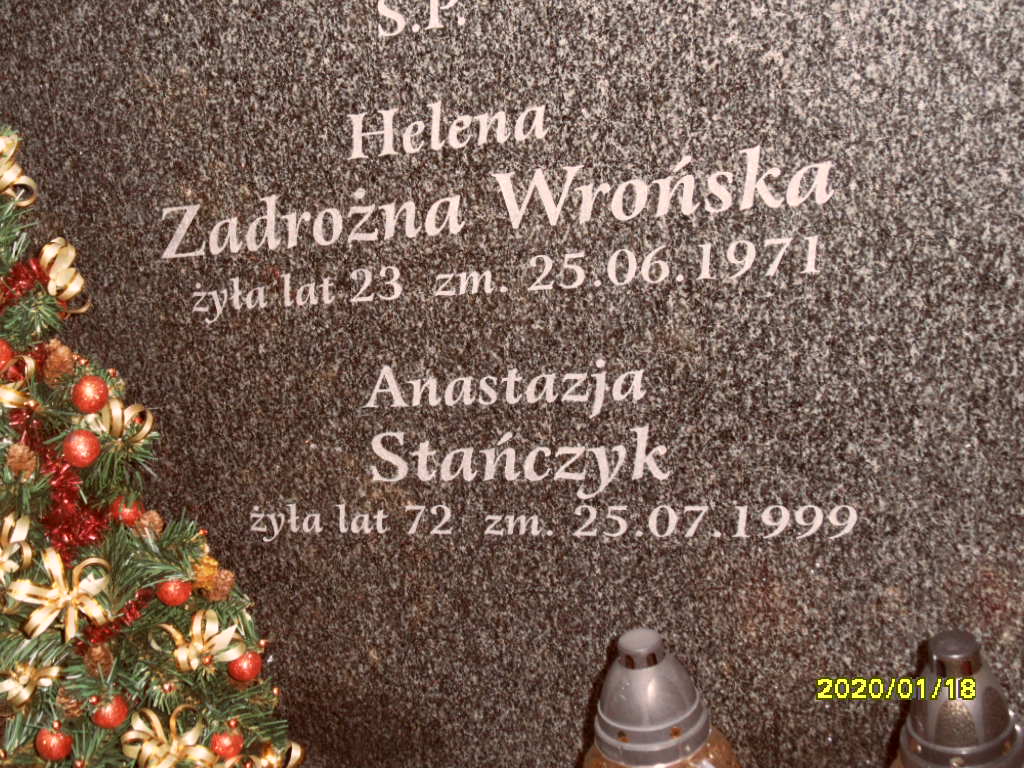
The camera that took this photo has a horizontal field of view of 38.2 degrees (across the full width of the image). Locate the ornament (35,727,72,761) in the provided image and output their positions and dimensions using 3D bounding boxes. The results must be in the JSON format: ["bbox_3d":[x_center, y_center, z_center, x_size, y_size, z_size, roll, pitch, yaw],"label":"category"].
[{"bbox_3d":[-0.341,0.268,1.100,0.028,0.026,0.028,-19,24,-17],"label":"ornament"}]

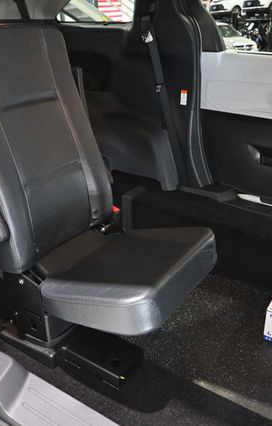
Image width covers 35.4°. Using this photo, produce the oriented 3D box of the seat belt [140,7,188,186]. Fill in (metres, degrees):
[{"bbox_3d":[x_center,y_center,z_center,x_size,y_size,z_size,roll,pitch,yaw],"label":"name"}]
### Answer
[{"bbox_3d":[0.132,-0.537,2.074,0.215,0.820,0.120,16,29,29],"label":"seat belt"}]

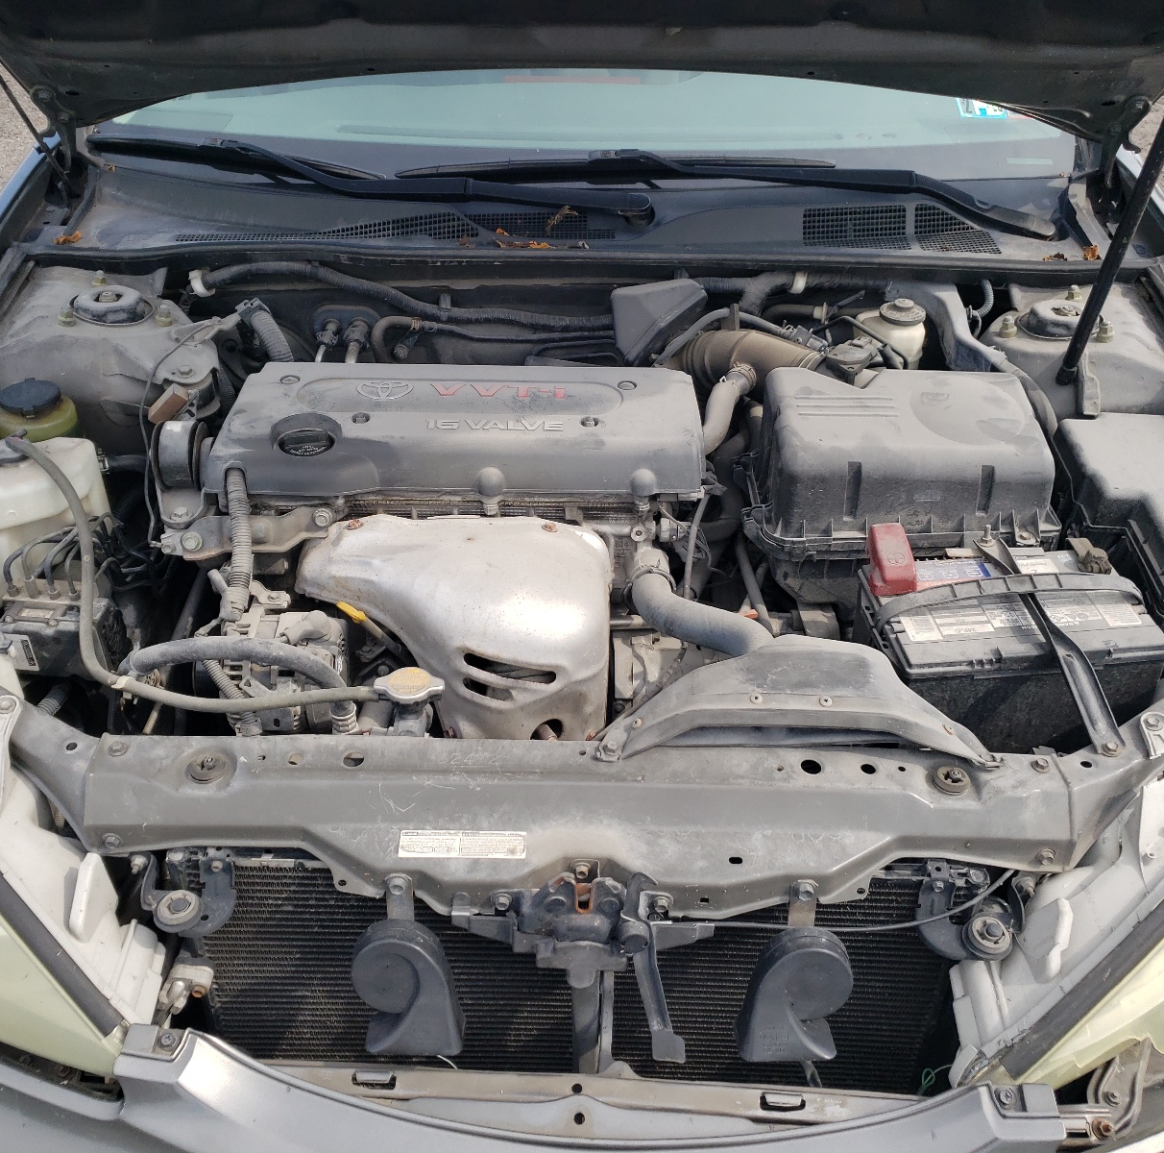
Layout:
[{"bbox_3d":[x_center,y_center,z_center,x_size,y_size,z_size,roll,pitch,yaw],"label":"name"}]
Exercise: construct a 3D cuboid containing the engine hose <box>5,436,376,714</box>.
[{"bbox_3d":[-0.392,-0.009,1.141,0.420,0.150,0.290,0,33,0],"label":"engine hose"}]

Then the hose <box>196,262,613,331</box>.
[{"bbox_3d":[-0.223,-0.357,1.461,0.530,0.090,0.060,0,34,0],"label":"hose"}]

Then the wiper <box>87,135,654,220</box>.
[{"bbox_3d":[-0.303,-0.546,1.564,0.800,0.075,0.090,8,35,11],"label":"wiper"}]

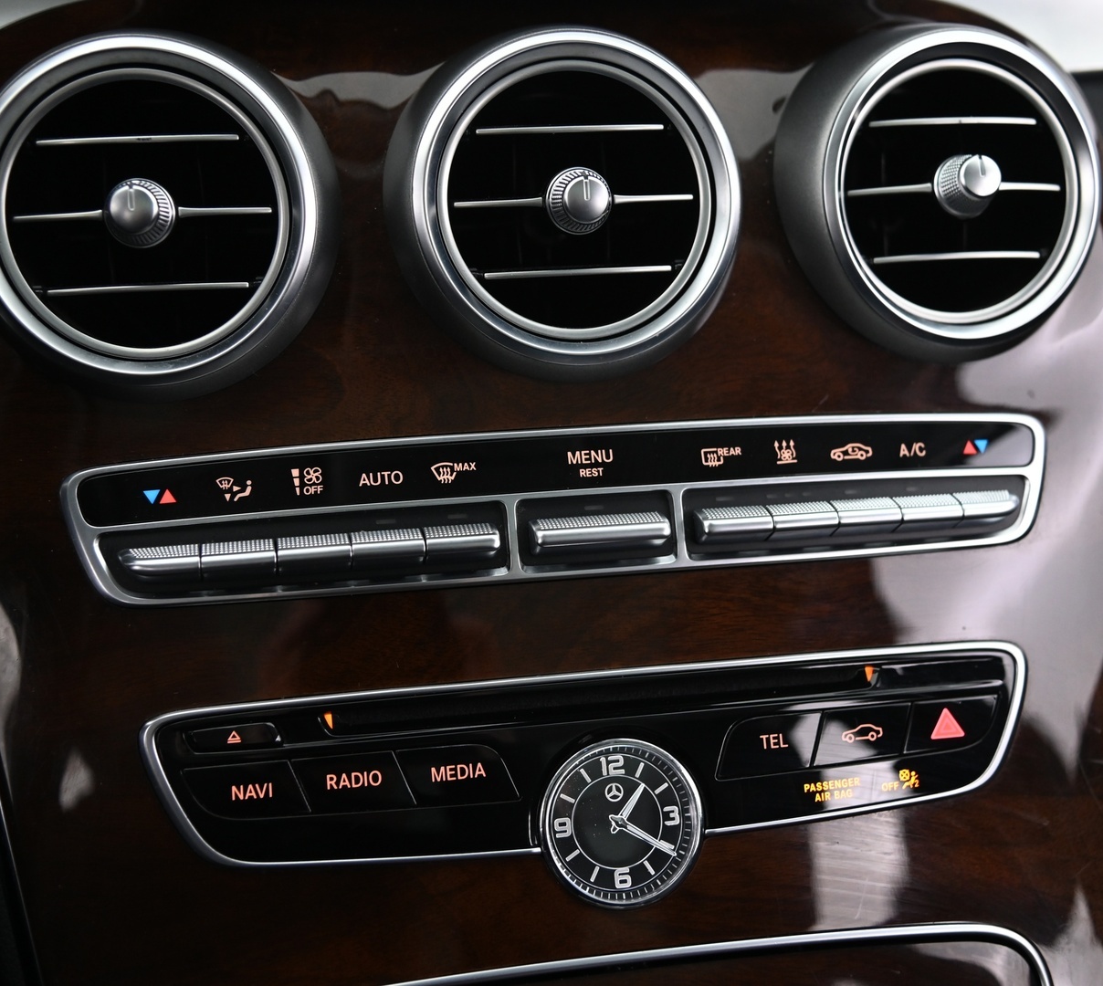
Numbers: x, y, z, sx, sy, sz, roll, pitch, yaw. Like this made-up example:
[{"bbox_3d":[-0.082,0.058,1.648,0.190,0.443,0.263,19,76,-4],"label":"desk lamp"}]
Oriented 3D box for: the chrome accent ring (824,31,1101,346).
[{"bbox_3d":[0.102,-0.075,0.409,0.077,0.077,0.010,-5,5,-16],"label":"chrome accent ring"}]

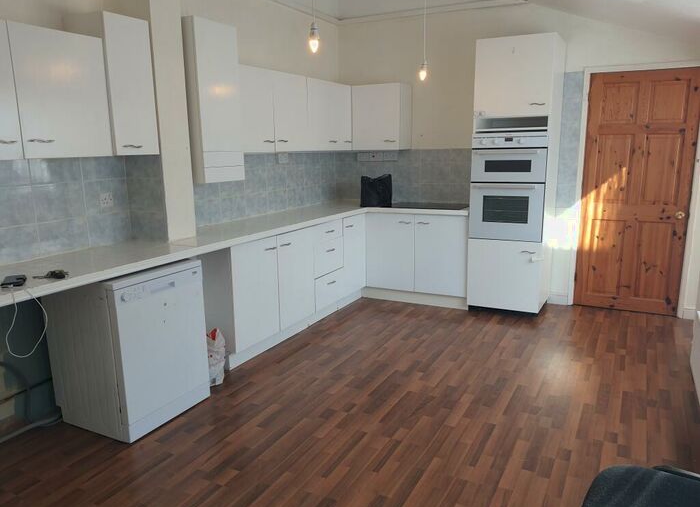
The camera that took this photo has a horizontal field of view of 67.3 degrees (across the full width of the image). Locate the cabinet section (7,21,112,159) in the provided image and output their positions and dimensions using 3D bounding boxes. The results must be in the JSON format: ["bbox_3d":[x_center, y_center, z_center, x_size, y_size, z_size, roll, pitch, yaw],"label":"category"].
[{"bbox_3d":[-1.571,-0.810,2.733,0.305,0.619,0.492,5,13,28],"label":"cabinet section"}]

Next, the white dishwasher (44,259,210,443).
[{"bbox_3d":[-1.256,0.485,3.010,0.590,0.847,0.593,5,13,28],"label":"white dishwasher"}]

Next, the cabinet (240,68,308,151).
[{"bbox_3d":[-0.734,-1.128,4.235,0.320,0.628,0.945,5,13,28],"label":"cabinet"}]

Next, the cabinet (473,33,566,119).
[{"bbox_3d":[1.446,-1.463,4.463,0.608,0.608,0.610,5,13,28],"label":"cabinet"}]

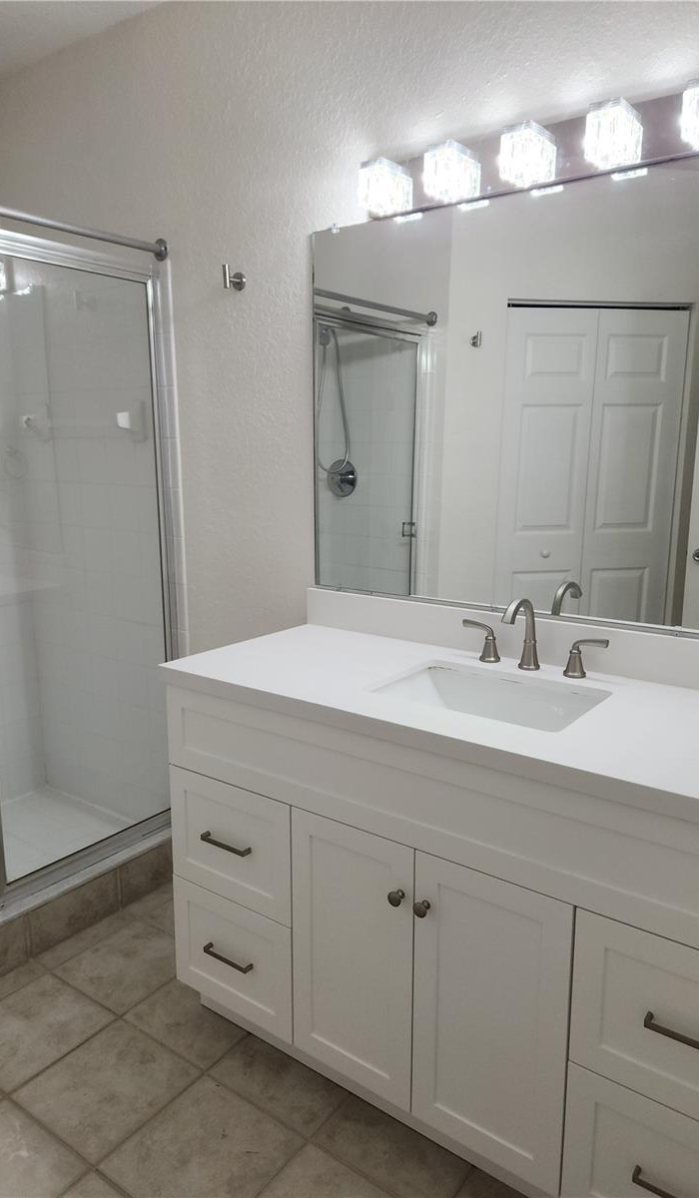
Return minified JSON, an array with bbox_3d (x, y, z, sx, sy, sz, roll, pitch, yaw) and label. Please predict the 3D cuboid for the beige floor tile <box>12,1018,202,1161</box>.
[{"bbox_3d":[-0.541,1.095,1.790,0.300,0.010,0.300,8,13,36],"label":"beige floor tile"}]

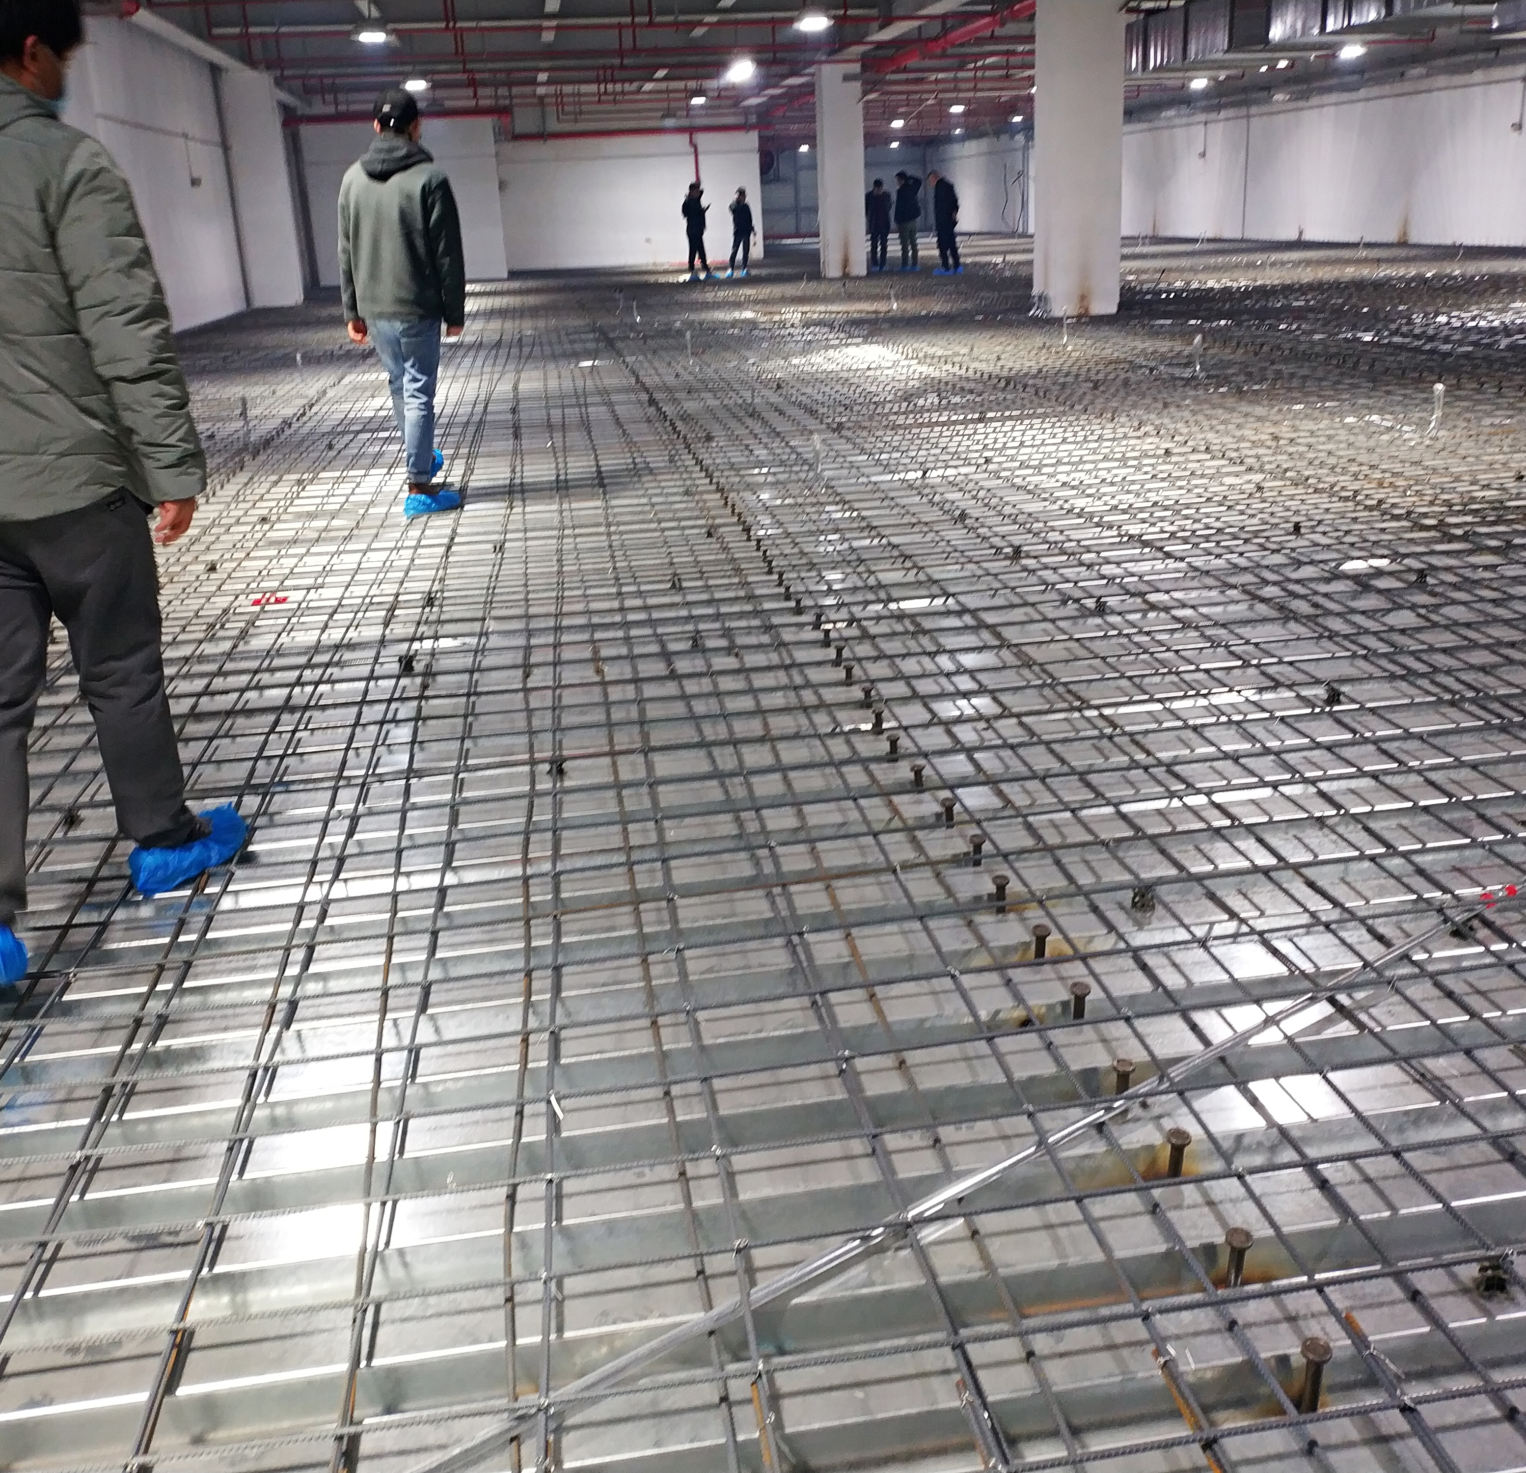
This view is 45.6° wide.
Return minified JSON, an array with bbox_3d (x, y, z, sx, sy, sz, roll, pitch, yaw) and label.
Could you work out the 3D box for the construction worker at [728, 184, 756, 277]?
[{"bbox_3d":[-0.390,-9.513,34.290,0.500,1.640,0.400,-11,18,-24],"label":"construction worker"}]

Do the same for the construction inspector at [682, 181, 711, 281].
[{"bbox_3d":[-1.243,-9.462,33.938,0.480,1.760,0.480,1,17,14],"label":"construction inspector"}]

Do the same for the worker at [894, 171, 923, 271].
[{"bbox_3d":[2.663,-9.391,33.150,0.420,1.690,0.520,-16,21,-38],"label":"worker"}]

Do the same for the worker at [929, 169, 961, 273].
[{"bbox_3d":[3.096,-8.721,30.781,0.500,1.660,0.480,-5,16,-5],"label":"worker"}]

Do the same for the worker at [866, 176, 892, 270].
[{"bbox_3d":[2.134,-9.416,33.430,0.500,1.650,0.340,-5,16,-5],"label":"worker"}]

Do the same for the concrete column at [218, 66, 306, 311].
[{"bbox_3d":[-8.910,-9.748,32.469,0.820,4.000,0.780,-5,16,-5],"label":"concrete column"}]

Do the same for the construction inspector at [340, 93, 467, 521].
[{"bbox_3d":[-1.530,-1.862,7.862,0.560,1.730,0.550,1,17,13],"label":"construction inspector"}]

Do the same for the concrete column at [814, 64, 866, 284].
[{"bbox_3d":[1.340,-9.696,31.171,0.720,3.500,0.700,-5,16,-5],"label":"concrete column"}]

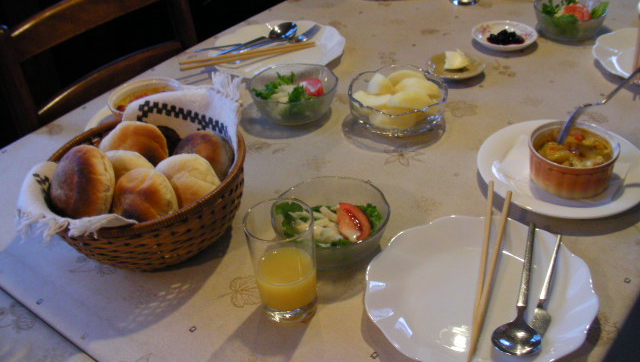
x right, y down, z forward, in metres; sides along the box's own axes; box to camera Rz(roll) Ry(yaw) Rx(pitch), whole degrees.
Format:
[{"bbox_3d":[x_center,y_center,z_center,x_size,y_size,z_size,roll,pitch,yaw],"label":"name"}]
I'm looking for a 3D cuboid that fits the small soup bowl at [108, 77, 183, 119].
[{"bbox_3d":[-0.254,-0.106,1.036,0.104,0.046,0.104,-5,36,0],"label":"small soup bowl"}]

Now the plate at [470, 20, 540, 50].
[{"bbox_3d":[0.318,-0.245,1.209,0.111,0.019,0.111,-3,36,2],"label":"plate"}]

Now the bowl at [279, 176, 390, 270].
[{"bbox_3d":[0.013,0.051,0.808,0.133,0.046,0.133,-3,36,2],"label":"bowl"}]

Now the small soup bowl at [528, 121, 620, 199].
[{"bbox_3d":[0.305,-0.025,0.863,0.108,0.046,0.108,1,35,0],"label":"small soup bowl"}]

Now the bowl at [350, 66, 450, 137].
[{"bbox_3d":[0.107,-0.109,0.990,0.137,0.048,0.137,1,35,0],"label":"bowl"}]

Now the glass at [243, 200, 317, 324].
[{"bbox_3d":[-0.035,0.084,0.708,0.067,0.115,0.067,-5,36,0],"label":"glass"}]

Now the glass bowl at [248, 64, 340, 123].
[{"bbox_3d":[-0.037,-0.130,1.066,0.131,0.046,0.131,-3,36,2],"label":"glass bowl"}]

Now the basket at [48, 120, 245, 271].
[{"bbox_3d":[-0.201,0.020,0.832,0.228,0.096,0.246,-3,36,2],"label":"basket"}]

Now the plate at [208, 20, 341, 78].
[{"bbox_3d":[-0.071,-0.218,1.166,0.227,0.020,0.227,1,35,0],"label":"plate"}]

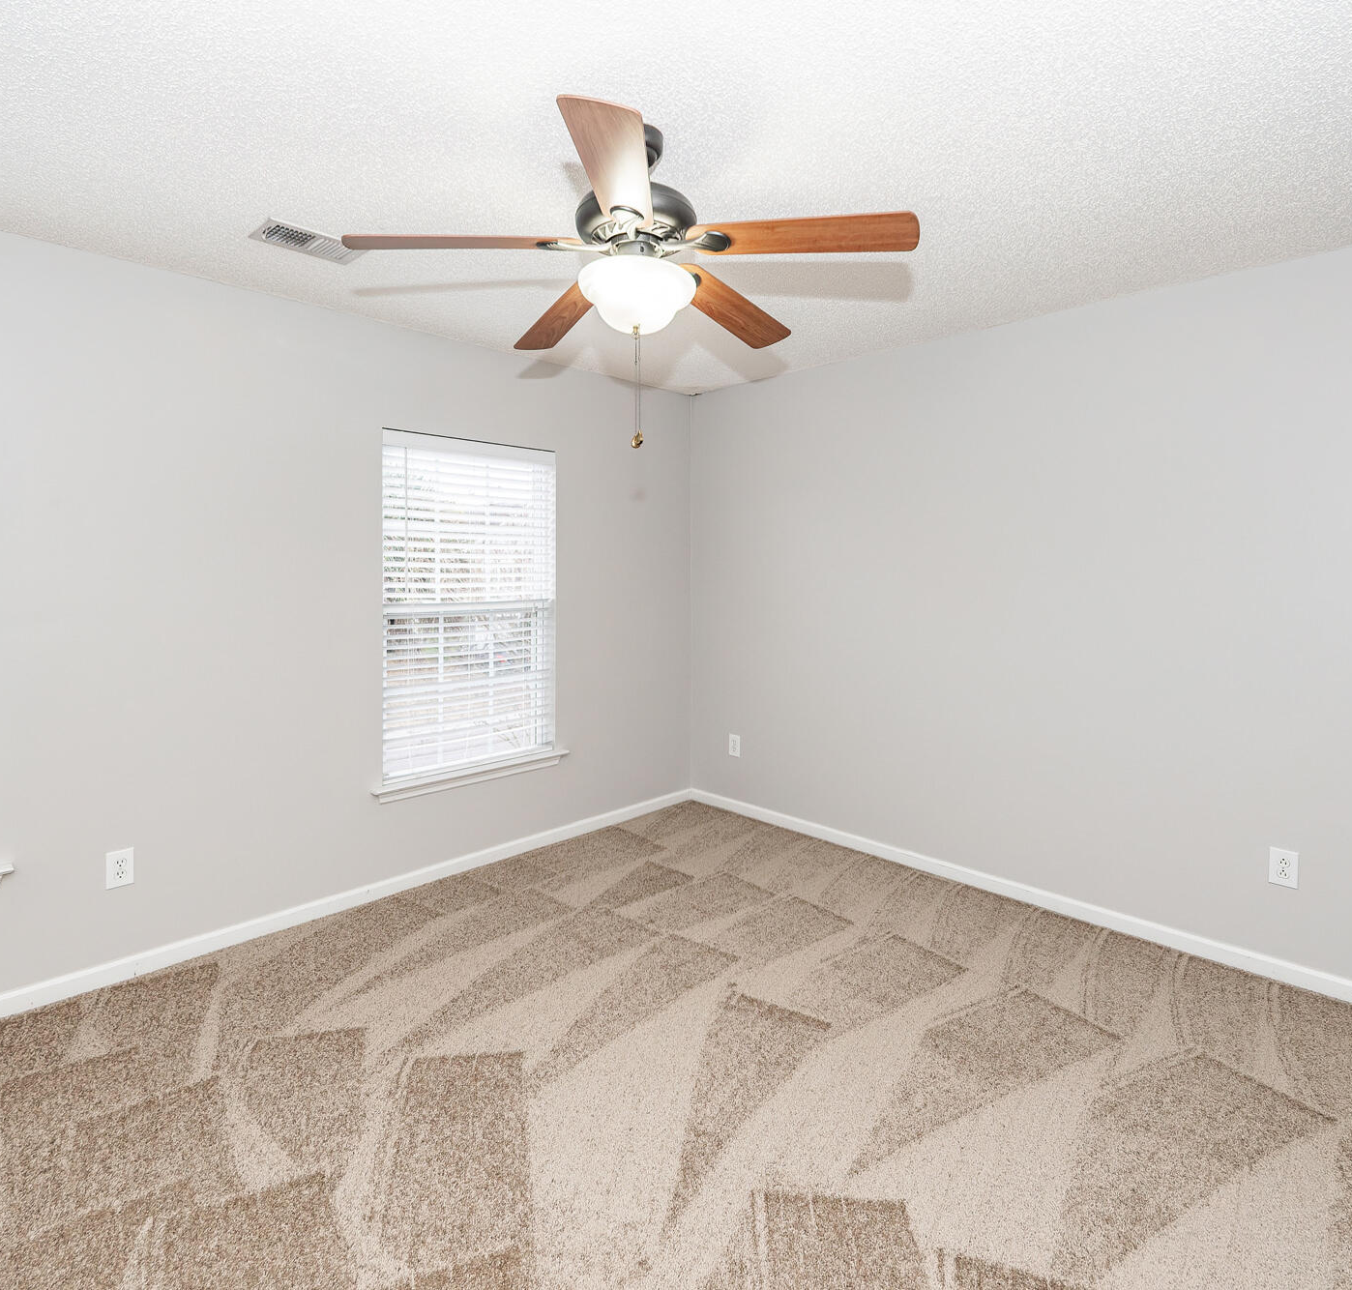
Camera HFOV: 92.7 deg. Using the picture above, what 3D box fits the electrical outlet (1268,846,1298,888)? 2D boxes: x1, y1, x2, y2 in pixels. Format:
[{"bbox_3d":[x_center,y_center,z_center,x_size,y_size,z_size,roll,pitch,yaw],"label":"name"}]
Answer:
[{"bbox_3d":[2.092,0.769,2.220,0.077,0.124,0.012,3,5,41],"label":"electrical outlet"}]

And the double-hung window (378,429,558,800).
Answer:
[{"bbox_3d":[-0.955,-0.196,3.070,0.850,1.520,0.060,-3,5,-41],"label":"double-hung window"}]

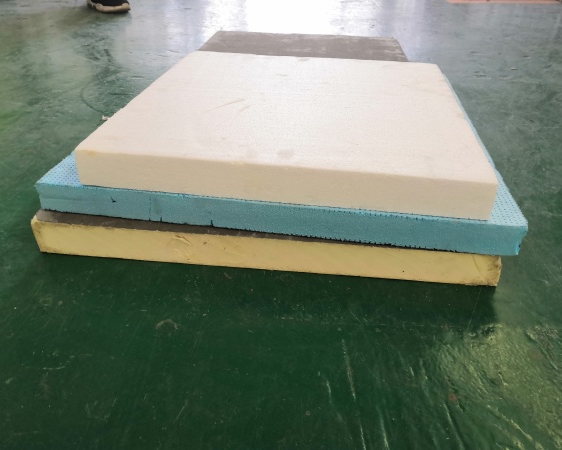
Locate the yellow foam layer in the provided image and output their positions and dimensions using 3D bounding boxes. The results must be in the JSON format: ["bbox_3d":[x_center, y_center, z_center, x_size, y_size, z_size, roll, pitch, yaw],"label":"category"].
[{"bbox_3d":[0.030,-0.293,1.102,0.600,0.049,1.200,4,34,4],"label":"yellow foam layer"}]

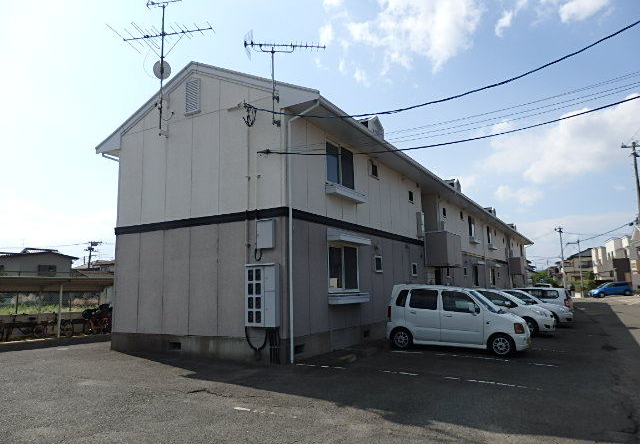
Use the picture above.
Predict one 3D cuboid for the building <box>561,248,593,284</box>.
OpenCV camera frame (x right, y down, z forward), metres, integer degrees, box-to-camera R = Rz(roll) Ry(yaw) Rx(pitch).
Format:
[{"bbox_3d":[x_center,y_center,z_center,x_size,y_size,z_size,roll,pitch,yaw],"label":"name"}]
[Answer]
[{"bbox_3d":[48.313,8.449,82.434,8.600,7.500,7.600,-6,-9,29],"label":"building"}]

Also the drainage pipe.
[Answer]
[{"bbox_3d":[-0.315,0.150,9.941,0.860,5.650,0.090,-6,-9,30],"label":"drainage pipe"}]

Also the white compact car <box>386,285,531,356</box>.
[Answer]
[{"bbox_3d":[3.459,2.332,11.429,3.400,1.650,1.480,-6,-10,33],"label":"white compact car"}]

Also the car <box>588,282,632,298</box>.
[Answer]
[{"bbox_3d":[31.426,7.389,50.000,3.950,1.550,1.690,-3,-8,14],"label":"car"}]

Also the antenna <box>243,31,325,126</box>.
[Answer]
[{"bbox_3d":[-0.785,-3.223,10.441,1.840,2.220,0.500,0,-8,-7],"label":"antenna"}]

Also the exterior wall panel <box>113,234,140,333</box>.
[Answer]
[{"bbox_3d":[-5.203,1.630,12.454,0.982,2.652,0.060,-6,-9,29],"label":"exterior wall panel"}]

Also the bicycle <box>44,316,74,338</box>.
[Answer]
[{"bbox_3d":[-10.201,4.073,18.100,1.700,1.000,0.560,-5,-9,25],"label":"bicycle"}]

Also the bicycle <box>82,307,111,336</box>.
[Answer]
[{"bbox_3d":[-7.900,3.507,16.658,1.720,1.050,0.580,-5,-9,27],"label":"bicycle"}]

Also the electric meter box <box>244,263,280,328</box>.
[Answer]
[{"bbox_3d":[-1.277,1.614,10.096,0.840,1.350,0.200,-6,-9,30],"label":"electric meter box"}]

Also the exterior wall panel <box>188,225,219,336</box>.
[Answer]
[{"bbox_3d":[-2.806,1.388,11.091,0.920,2.652,0.060,-6,-9,29],"label":"exterior wall panel"}]

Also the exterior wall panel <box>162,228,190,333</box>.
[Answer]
[{"bbox_3d":[-3.587,1.476,11.591,0.910,2.640,0.050,-6,-9,30],"label":"exterior wall panel"}]

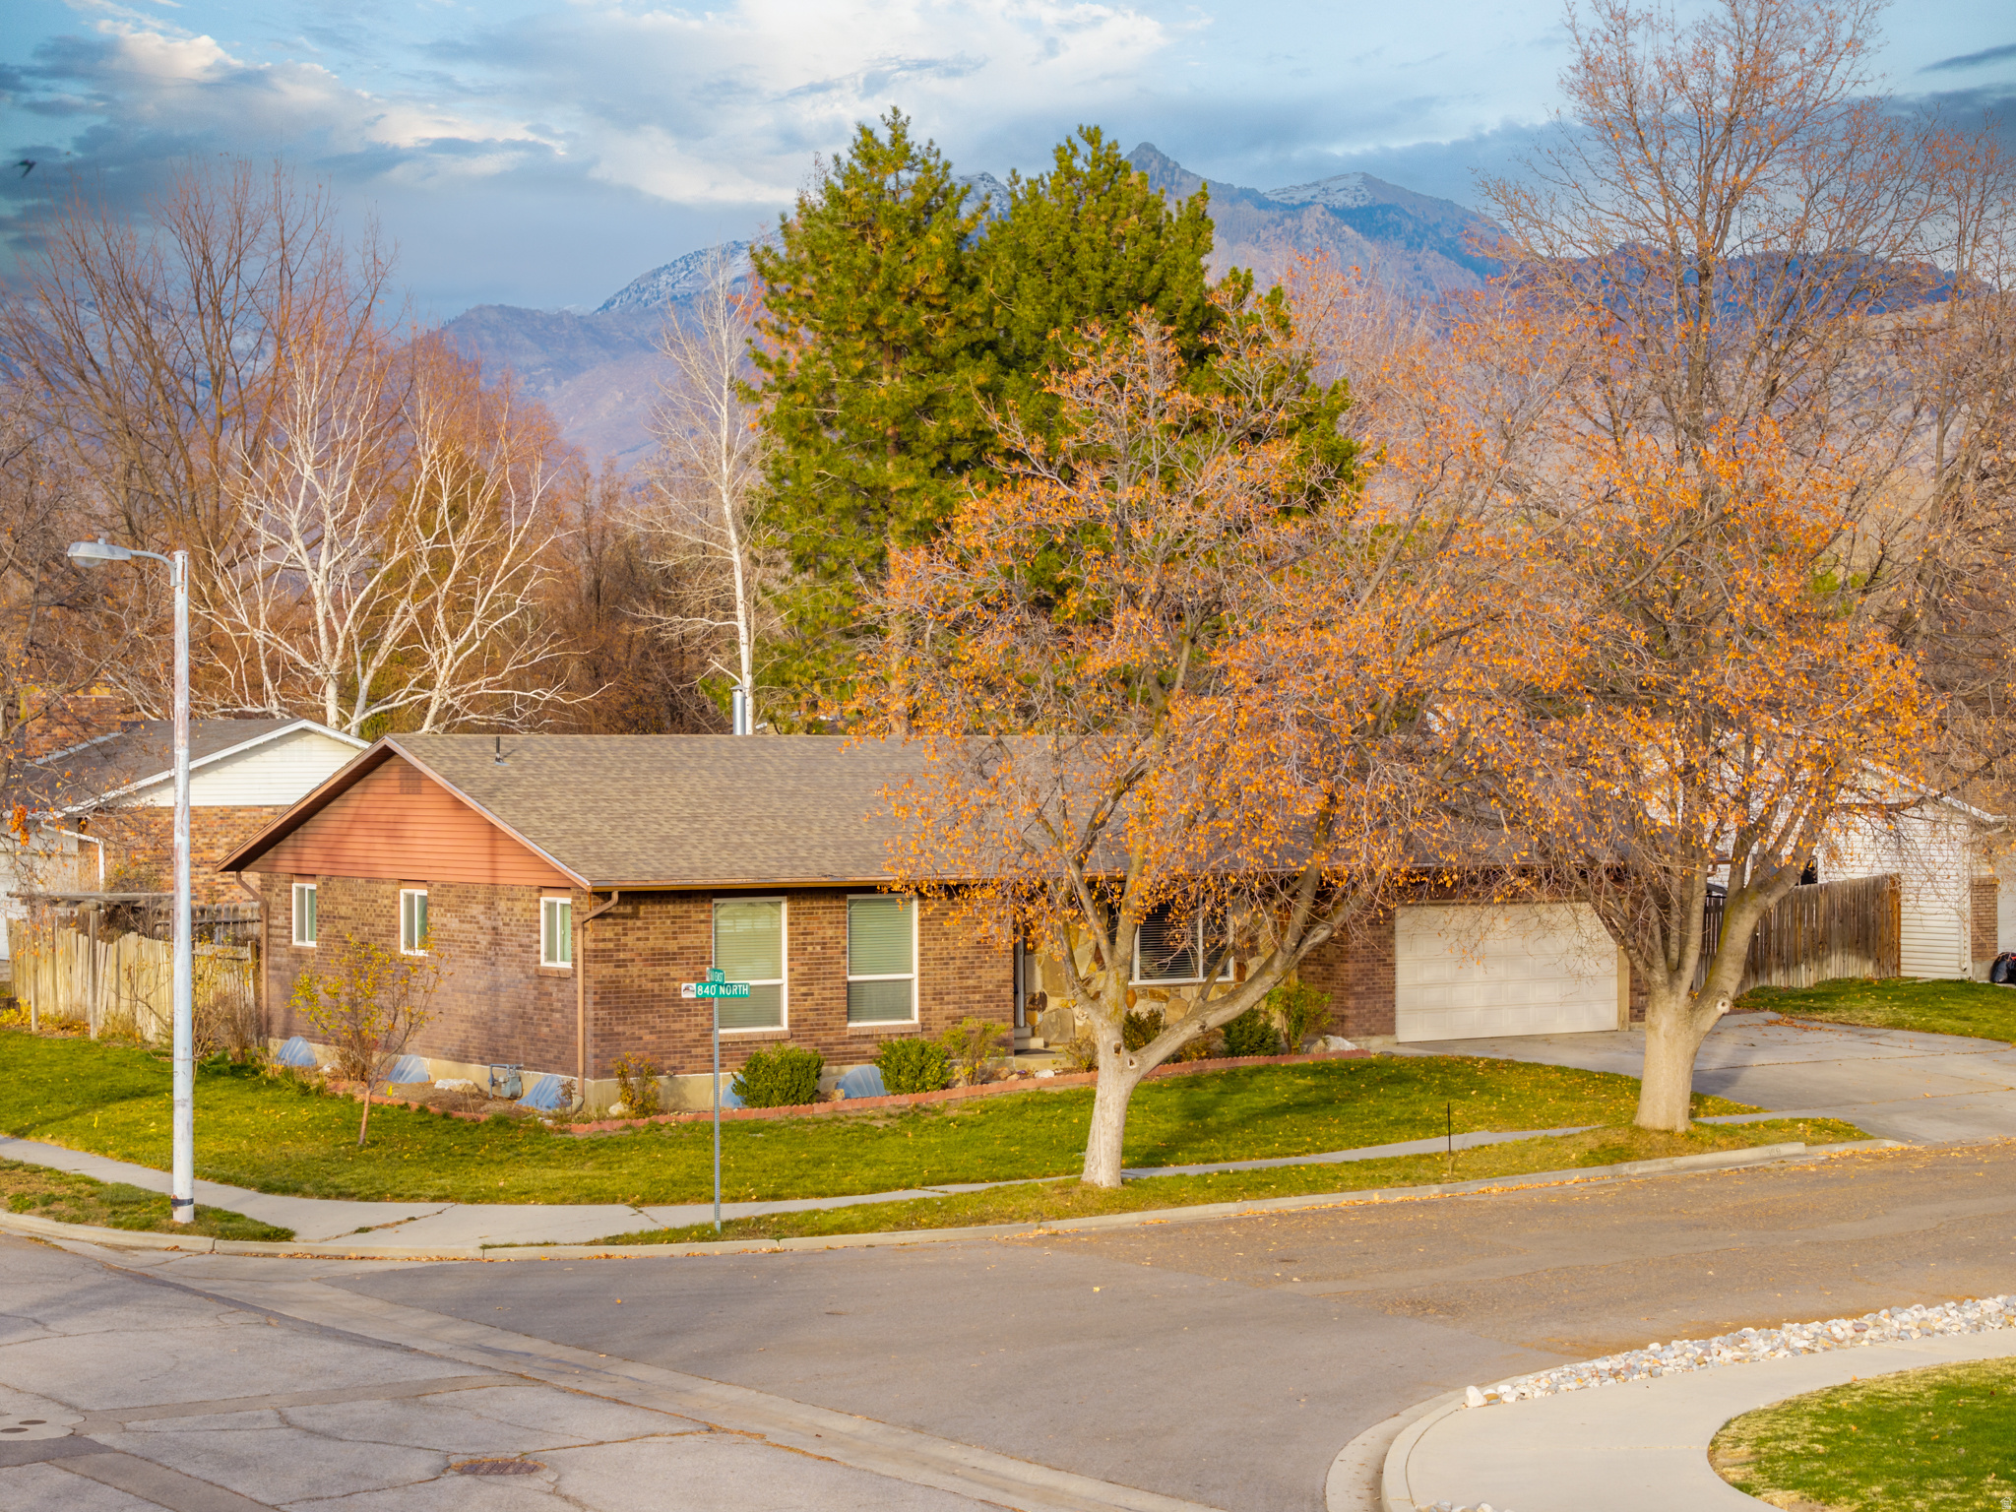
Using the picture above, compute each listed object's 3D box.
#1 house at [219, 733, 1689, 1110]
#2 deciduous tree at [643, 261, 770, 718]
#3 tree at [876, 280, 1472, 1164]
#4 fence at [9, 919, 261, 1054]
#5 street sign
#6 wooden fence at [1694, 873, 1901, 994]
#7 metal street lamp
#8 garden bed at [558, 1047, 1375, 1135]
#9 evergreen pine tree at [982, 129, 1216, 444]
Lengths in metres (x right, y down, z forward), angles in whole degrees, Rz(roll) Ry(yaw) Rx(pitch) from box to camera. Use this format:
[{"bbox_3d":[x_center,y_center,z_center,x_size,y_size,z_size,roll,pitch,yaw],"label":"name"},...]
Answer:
[{"bbox_3d":[-0.486,2.186,63.940,20.360,5.020,11.650,0,0,-35],"label":"house"},{"bbox_3d":[-5.701,-2.564,78.007,2.800,14.309,2.800,0,0,-4],"label":"deciduous tree"},{"bbox_3d":[2.066,-0.213,47.305,7.200,10.301,7.000,0,0,3],"label":"tree"},{"bbox_3d":[-14.523,3.671,66.524,0.250,1.750,10.400,0,0,-35],"label":"fence"},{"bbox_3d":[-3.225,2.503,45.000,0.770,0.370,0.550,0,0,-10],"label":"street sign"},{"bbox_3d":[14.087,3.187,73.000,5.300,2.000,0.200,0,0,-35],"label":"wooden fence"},{"bbox_3d":[-9.693,1.393,44.913,1.450,7.624,0.340,0,0,-35],"label":"metal street lamp"},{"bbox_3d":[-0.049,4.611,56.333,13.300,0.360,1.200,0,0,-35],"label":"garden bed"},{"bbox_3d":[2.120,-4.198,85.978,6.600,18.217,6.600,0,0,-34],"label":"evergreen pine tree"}]

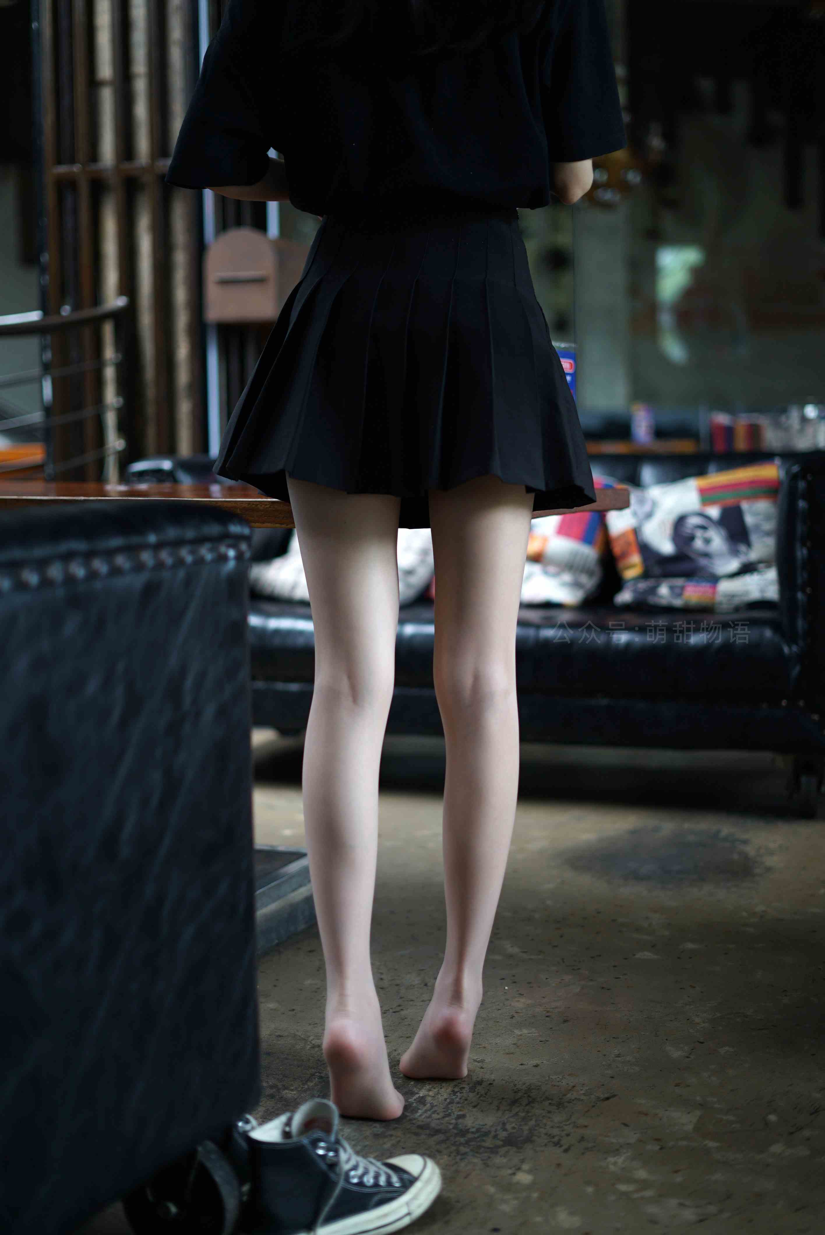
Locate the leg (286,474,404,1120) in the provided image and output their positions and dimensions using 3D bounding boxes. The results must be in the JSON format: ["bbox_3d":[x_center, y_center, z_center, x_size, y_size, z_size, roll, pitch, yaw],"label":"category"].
[{"bbox_3d":[-0.082,0.212,2.115,0.150,0.830,0.250,0,7,6],"label":"leg"}]

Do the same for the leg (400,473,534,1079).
[{"bbox_3d":[0.069,0.200,2.190,0.165,0.820,0.250,-1,7,-6],"label":"leg"}]

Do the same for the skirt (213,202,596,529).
[{"bbox_3d":[-0.011,-0.298,2.120,0.470,0.400,0.360,0,7,0],"label":"skirt"}]

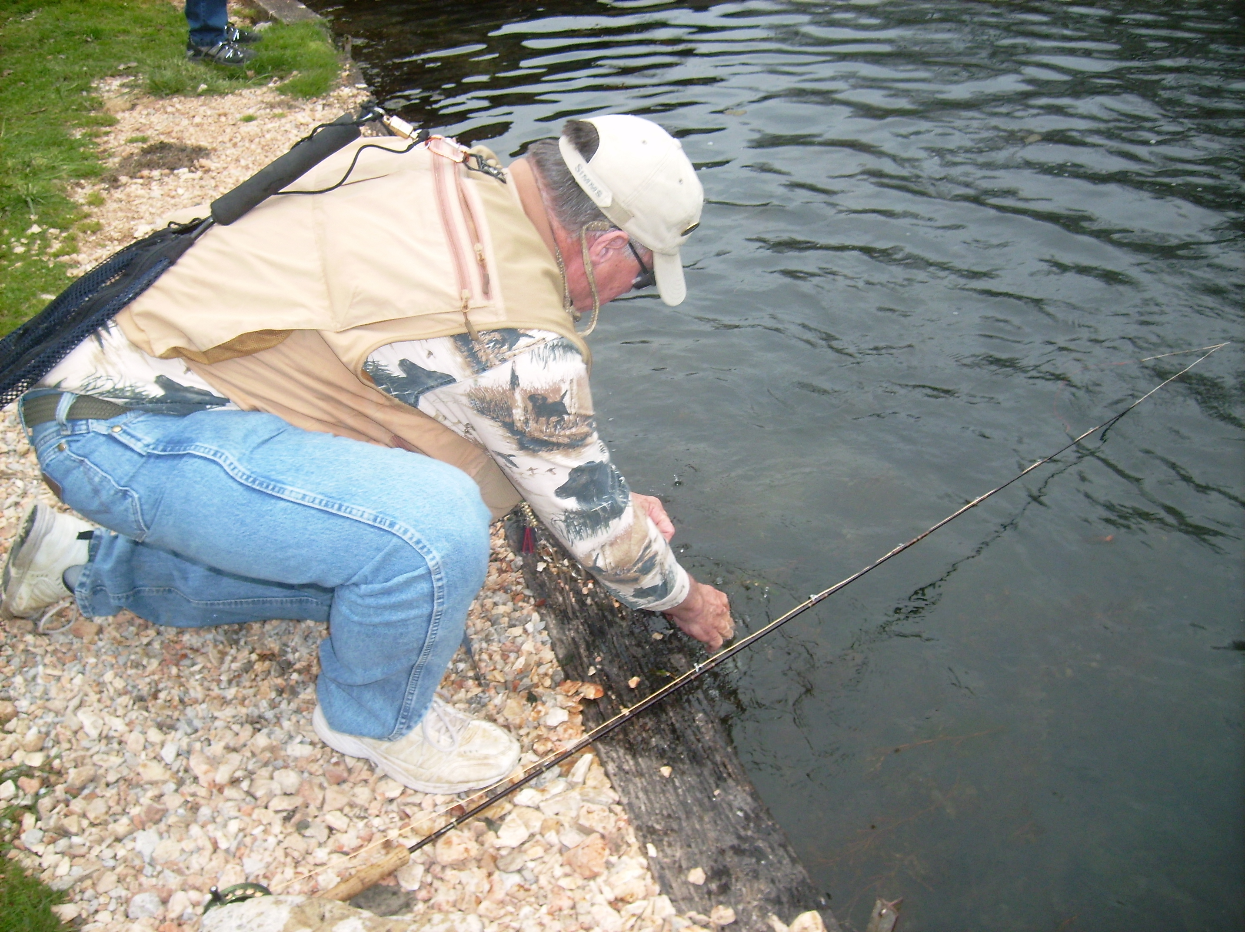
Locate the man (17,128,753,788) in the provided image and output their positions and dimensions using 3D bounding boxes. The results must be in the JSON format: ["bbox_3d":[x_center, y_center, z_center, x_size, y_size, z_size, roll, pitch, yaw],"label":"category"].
[{"bbox_3d":[-0.388,-0.046,1.606,1.130,0.910,0.560,0,35,-4],"label":"man"}]

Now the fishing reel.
[{"bbox_3d":[-0.461,0.558,1.409,0.090,0.052,0.098,-29,39,-33],"label":"fishing reel"}]

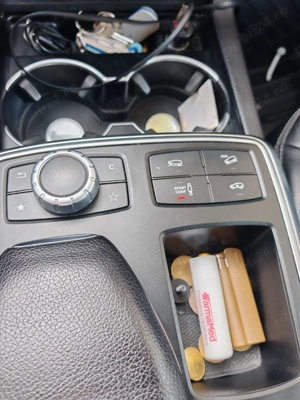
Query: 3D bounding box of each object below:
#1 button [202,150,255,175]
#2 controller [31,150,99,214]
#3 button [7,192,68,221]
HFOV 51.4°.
[{"bbox_3d":[0.064,-0.030,0.256,0.042,0.005,0.022,-4,66,-11],"label":"button"},{"bbox_3d":[-0.060,-0.014,0.217,0.045,0.017,0.045,-4,66,-11],"label":"controller"},{"bbox_3d":[-0.077,0.004,0.216,0.041,0.005,0.020,-4,66,-11],"label":"button"}]

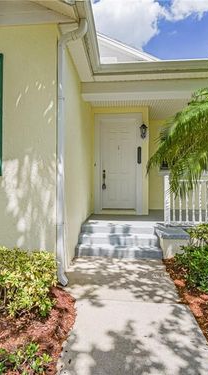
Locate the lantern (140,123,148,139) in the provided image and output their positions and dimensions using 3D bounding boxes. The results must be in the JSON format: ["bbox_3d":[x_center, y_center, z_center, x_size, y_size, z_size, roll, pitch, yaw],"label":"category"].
[{"bbox_3d":[1.065,-1.505,6.173,0.210,0.440,0.250,0,0,5],"label":"lantern"}]

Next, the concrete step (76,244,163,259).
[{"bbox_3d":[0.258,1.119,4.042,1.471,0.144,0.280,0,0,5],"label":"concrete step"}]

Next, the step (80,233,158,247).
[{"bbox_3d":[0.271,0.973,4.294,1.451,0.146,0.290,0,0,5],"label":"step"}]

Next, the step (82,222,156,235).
[{"bbox_3d":[0.283,0.829,4.589,1.421,0.141,0.330,0,0,5],"label":"step"}]

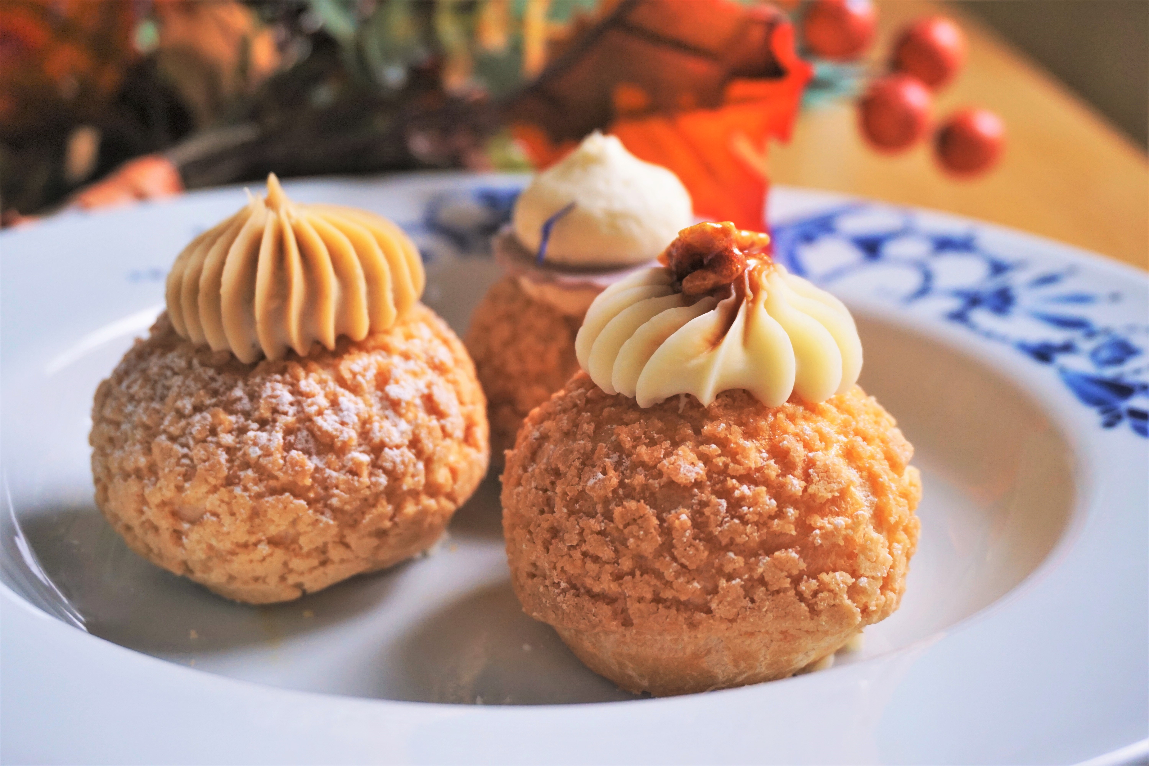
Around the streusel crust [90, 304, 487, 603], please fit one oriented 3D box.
[{"bbox_3d":[-0.043,0.007,0.241,0.060,0.040,0.060,1,20,0],"label":"streusel crust"}]

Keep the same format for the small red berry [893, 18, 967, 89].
[{"bbox_3d":[0.094,-0.087,0.415,0.019,0.019,0.019,1,20,0],"label":"small red berry"}]

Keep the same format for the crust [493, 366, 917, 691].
[{"bbox_3d":[0.019,0.017,0.218,0.057,0.038,0.057,1,20,0],"label":"crust"}]

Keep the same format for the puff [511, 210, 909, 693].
[{"bbox_3d":[0.019,0.007,0.214,0.057,0.059,0.057,1,20,0],"label":"puff"}]

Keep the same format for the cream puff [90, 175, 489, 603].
[{"bbox_3d":[-0.043,-0.002,0.237,0.060,0.059,0.060,1,20,0],"label":"cream puff"}]

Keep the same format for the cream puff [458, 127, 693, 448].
[{"bbox_3d":[0.005,-0.014,0.272,0.053,0.059,0.053,1,20,0],"label":"cream puff"}]

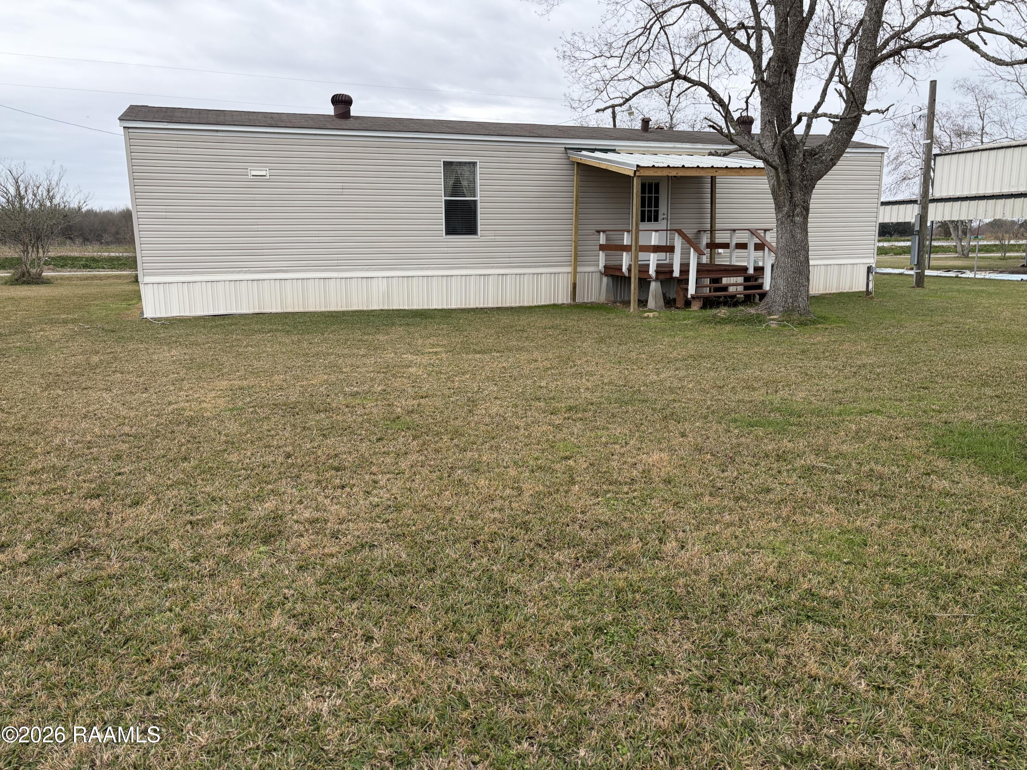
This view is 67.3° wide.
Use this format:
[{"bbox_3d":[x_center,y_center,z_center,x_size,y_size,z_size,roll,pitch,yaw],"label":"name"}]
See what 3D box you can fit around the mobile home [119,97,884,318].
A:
[{"bbox_3d":[0.508,-4.139,18.482,17.109,4.100,4.260,-4,11,-19],"label":"mobile home"}]

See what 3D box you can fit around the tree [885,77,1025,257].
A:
[{"bbox_3d":[30.463,-14.557,52.754,8.800,11.400,8.600,6,12,29],"label":"tree"}]

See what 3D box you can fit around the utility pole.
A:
[{"bbox_3d":[12.046,-5.792,22.533,0.320,5.840,0.320,5,12,27],"label":"utility pole"}]

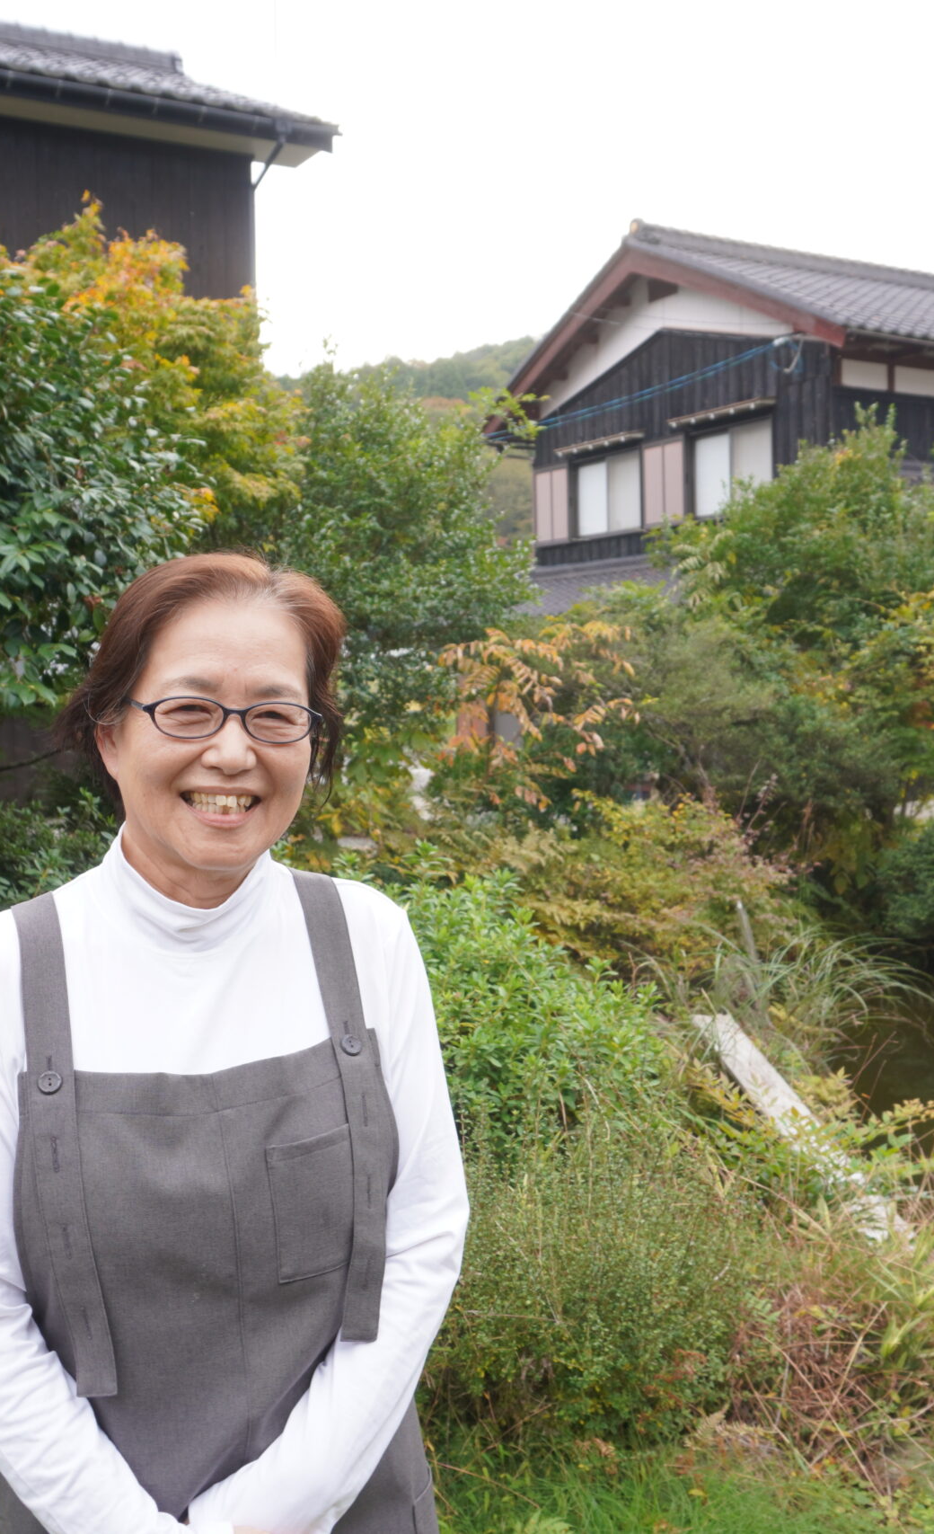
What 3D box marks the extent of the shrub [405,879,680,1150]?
[{"bbox_3d":[0.185,0.754,4.200,0.820,0.930,0.850,-1,3,0],"label":"shrub"}]

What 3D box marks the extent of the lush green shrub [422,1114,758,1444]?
[{"bbox_3d":[0.256,0.986,3.192,0.680,0.620,0.620,-1,3,0],"label":"lush green shrub"}]

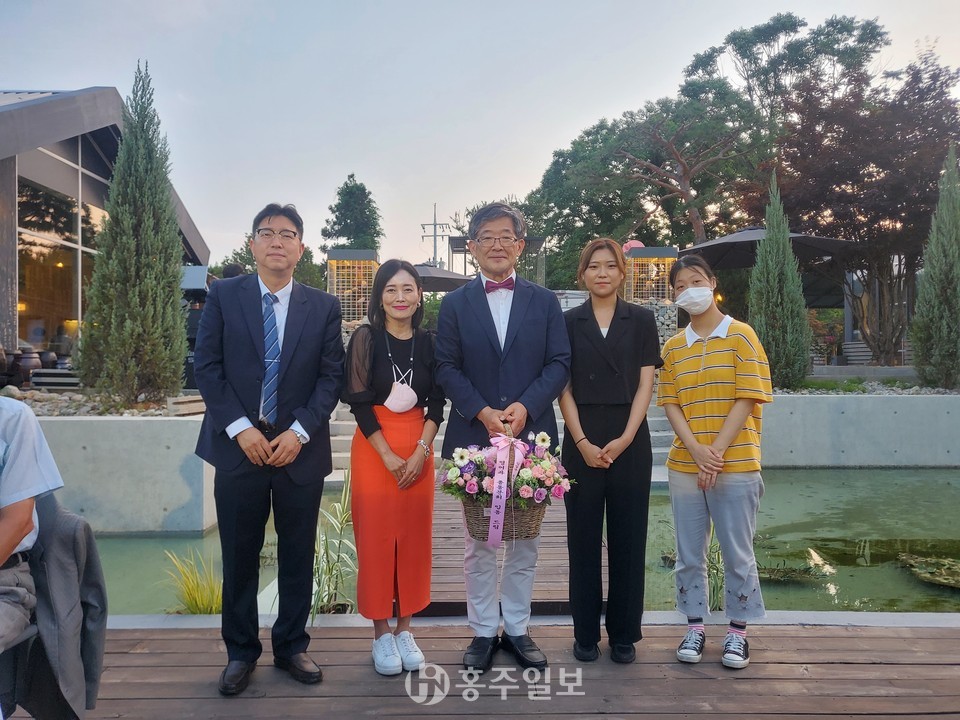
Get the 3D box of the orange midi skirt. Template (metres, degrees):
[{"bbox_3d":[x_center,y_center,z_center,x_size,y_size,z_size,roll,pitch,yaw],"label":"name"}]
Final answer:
[{"bbox_3d":[-0.335,0.576,2.760,0.320,0.810,0.250,0,0,-8],"label":"orange midi skirt"}]

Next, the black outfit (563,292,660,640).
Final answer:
[{"bbox_3d":[0.507,0.440,2.870,0.430,1.385,0.260,0,0,9],"label":"black outfit"}]

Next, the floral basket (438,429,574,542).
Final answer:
[{"bbox_3d":[0.094,0.440,2.550,0.470,0.410,0.300,0,0,2],"label":"floral basket"}]

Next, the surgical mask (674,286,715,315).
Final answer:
[{"bbox_3d":[0.821,-0.226,2.760,0.140,0.105,0.075,-18,0,27],"label":"surgical mask"}]

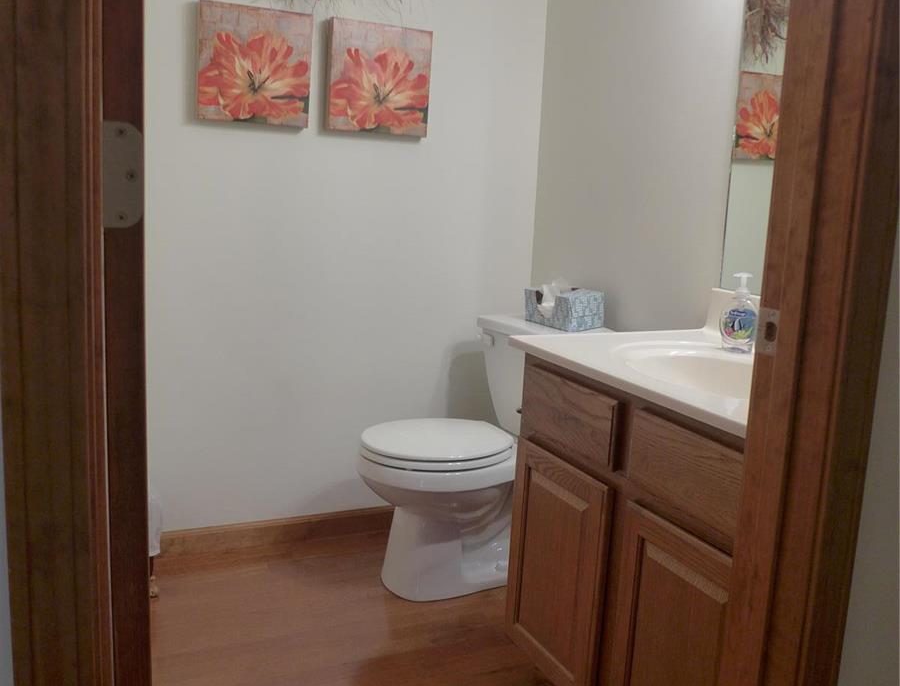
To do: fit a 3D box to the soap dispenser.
[{"bbox_3d":[0.596,-0.064,1.709,0.077,0.162,0.045,10,12,38],"label":"soap dispenser"}]

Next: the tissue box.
[{"bbox_3d":[0.335,-0.096,2.404,0.130,0.093,0.212,-3,11,-29],"label":"tissue box"}]

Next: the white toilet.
[{"bbox_3d":[0.077,0.319,2.363,0.702,0.733,0.458,-2,11,-24],"label":"white toilet"}]

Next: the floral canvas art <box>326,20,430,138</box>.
[{"bbox_3d":[-0.206,-0.769,2.440,0.305,0.307,0.039,-2,11,-24],"label":"floral canvas art"}]

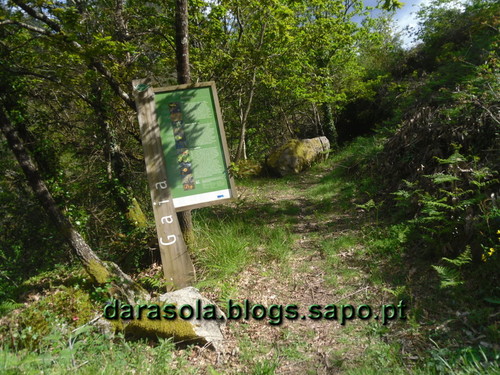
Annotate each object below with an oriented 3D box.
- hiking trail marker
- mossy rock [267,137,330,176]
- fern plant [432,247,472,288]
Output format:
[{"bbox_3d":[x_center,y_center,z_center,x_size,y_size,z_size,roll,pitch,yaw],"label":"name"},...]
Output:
[{"bbox_3d":[-0.548,-0.050,3.773,0.820,1.940,0.120,-12,7,-23],"label":"hiking trail marker"},{"bbox_3d":[1.346,-0.843,11.000,1.200,0.950,2.100,1,7,30],"label":"mossy rock"},{"bbox_3d":[1.803,0.712,3.600,0.340,0.340,0.300,-1,7,17],"label":"fern plant"}]

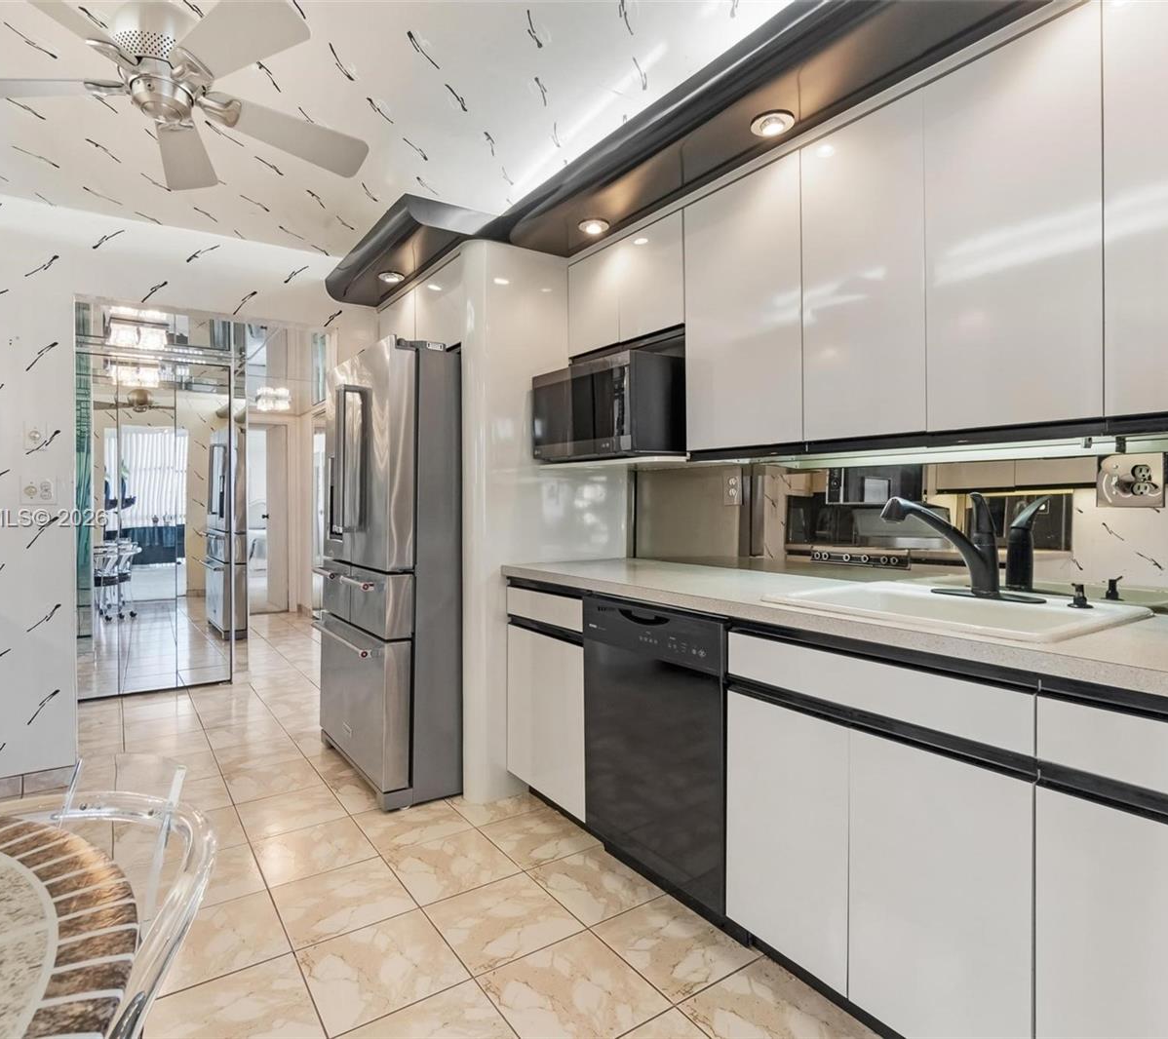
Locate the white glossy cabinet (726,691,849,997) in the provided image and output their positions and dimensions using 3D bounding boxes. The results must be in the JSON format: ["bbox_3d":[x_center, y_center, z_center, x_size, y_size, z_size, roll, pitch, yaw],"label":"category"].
[{"bbox_3d":[0.686,0.714,1.665,0.560,0.580,0.329,-2,2,-36],"label":"white glossy cabinet"}]

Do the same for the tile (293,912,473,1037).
[{"bbox_3d":[-0.509,1.122,1.632,0.331,0.010,0.335,-2,2,-34],"label":"tile"}]

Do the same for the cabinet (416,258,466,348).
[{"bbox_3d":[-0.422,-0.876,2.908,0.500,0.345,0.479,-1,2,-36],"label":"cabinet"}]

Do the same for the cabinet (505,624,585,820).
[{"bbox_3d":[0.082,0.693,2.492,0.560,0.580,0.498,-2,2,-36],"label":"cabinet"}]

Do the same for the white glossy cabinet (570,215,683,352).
[{"bbox_3d":[0.262,-0.838,2.484,0.310,0.367,0.660,-2,2,-36],"label":"white glossy cabinet"}]

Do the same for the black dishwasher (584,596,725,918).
[{"bbox_3d":[0.419,0.621,2.052,0.590,0.745,0.606,-2,2,-36],"label":"black dishwasher"}]

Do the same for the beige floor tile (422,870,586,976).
[{"bbox_3d":[-0.229,1.125,1.824,0.337,0.012,0.337,-1,2,-36],"label":"beige floor tile"}]

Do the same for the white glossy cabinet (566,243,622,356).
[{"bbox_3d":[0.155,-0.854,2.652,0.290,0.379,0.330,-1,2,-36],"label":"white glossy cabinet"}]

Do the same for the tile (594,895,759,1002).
[{"bbox_3d":[0.235,1.127,1.722,0.337,0.012,0.337,-1,2,-36],"label":"tile"}]

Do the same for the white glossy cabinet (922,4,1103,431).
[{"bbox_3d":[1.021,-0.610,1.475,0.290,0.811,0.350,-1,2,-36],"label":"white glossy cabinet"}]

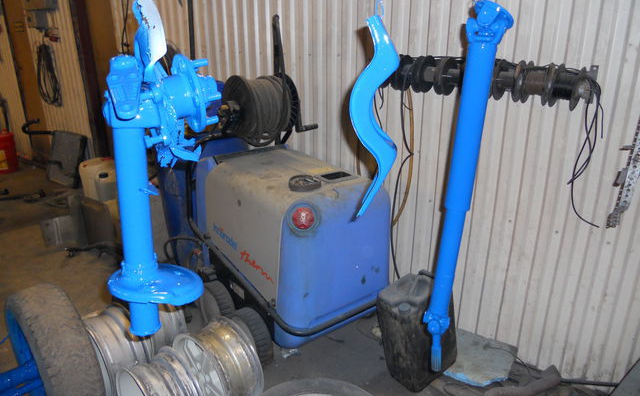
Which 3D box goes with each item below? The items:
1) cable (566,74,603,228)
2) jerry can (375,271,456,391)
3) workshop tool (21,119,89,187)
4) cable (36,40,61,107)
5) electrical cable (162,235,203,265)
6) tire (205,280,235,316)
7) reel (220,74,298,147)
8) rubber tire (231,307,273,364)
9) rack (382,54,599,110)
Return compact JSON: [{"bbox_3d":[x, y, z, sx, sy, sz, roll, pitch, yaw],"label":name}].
[{"bbox_3d":[1.026,-0.180,1.937,0.120,0.600,0.100,16,25,39],"label":"cable"},{"bbox_3d":[0.449,0.608,2.270,0.285,0.415,0.205,-22,24,-36],"label":"jerry can"},{"bbox_3d":[-2.699,-0.456,4.975,0.800,0.580,0.270,13,23,33],"label":"workshop tool"},{"bbox_3d":[-2.781,-1.278,5.124,0.380,0.660,0.090,16,25,39],"label":"cable"},{"bbox_3d":[-0.716,0.273,2.600,0.220,0.170,0.120,15,24,37],"label":"electrical cable"},{"bbox_3d":[-0.541,0.560,2.550,0.085,0.280,0.280,-15,24,-37],"label":"tire"},{"bbox_3d":[-0.329,-0.486,2.760,0.320,0.360,0.360,-13,23,-33],"label":"reel"},{"bbox_3d":[-0.331,0.651,2.283,0.090,0.280,0.280,-15,24,-37],"label":"rubber tire"},{"bbox_3d":[0.681,-0.499,2.093,0.880,0.175,0.190,16,25,39],"label":"rack"}]

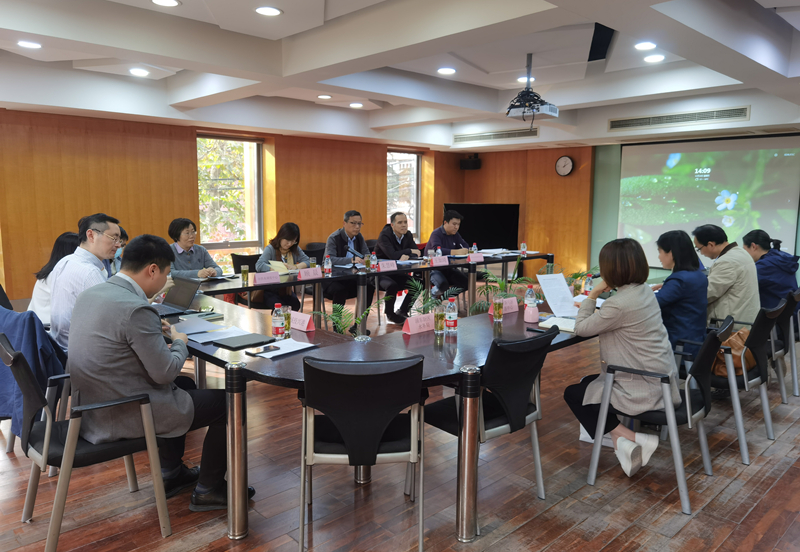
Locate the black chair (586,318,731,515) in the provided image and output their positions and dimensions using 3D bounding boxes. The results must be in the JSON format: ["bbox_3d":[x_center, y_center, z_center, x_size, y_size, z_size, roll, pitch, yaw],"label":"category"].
[{"bbox_3d":[1.354,0.654,3.021,0.560,0.870,0.560,7,10,37],"label":"black chair"}]

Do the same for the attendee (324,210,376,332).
[{"bbox_3d":[-0.598,-0.063,6.547,0.580,1.335,0.770,-7,10,-42],"label":"attendee"}]

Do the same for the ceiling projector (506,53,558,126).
[{"bbox_3d":[1.213,-1.690,5.212,0.350,0.605,0.300,7,10,39],"label":"ceiling projector"}]

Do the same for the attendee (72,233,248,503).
[{"bbox_3d":[-1.113,0.458,2.652,0.800,1.300,0.540,-7,11,-43],"label":"attendee"}]

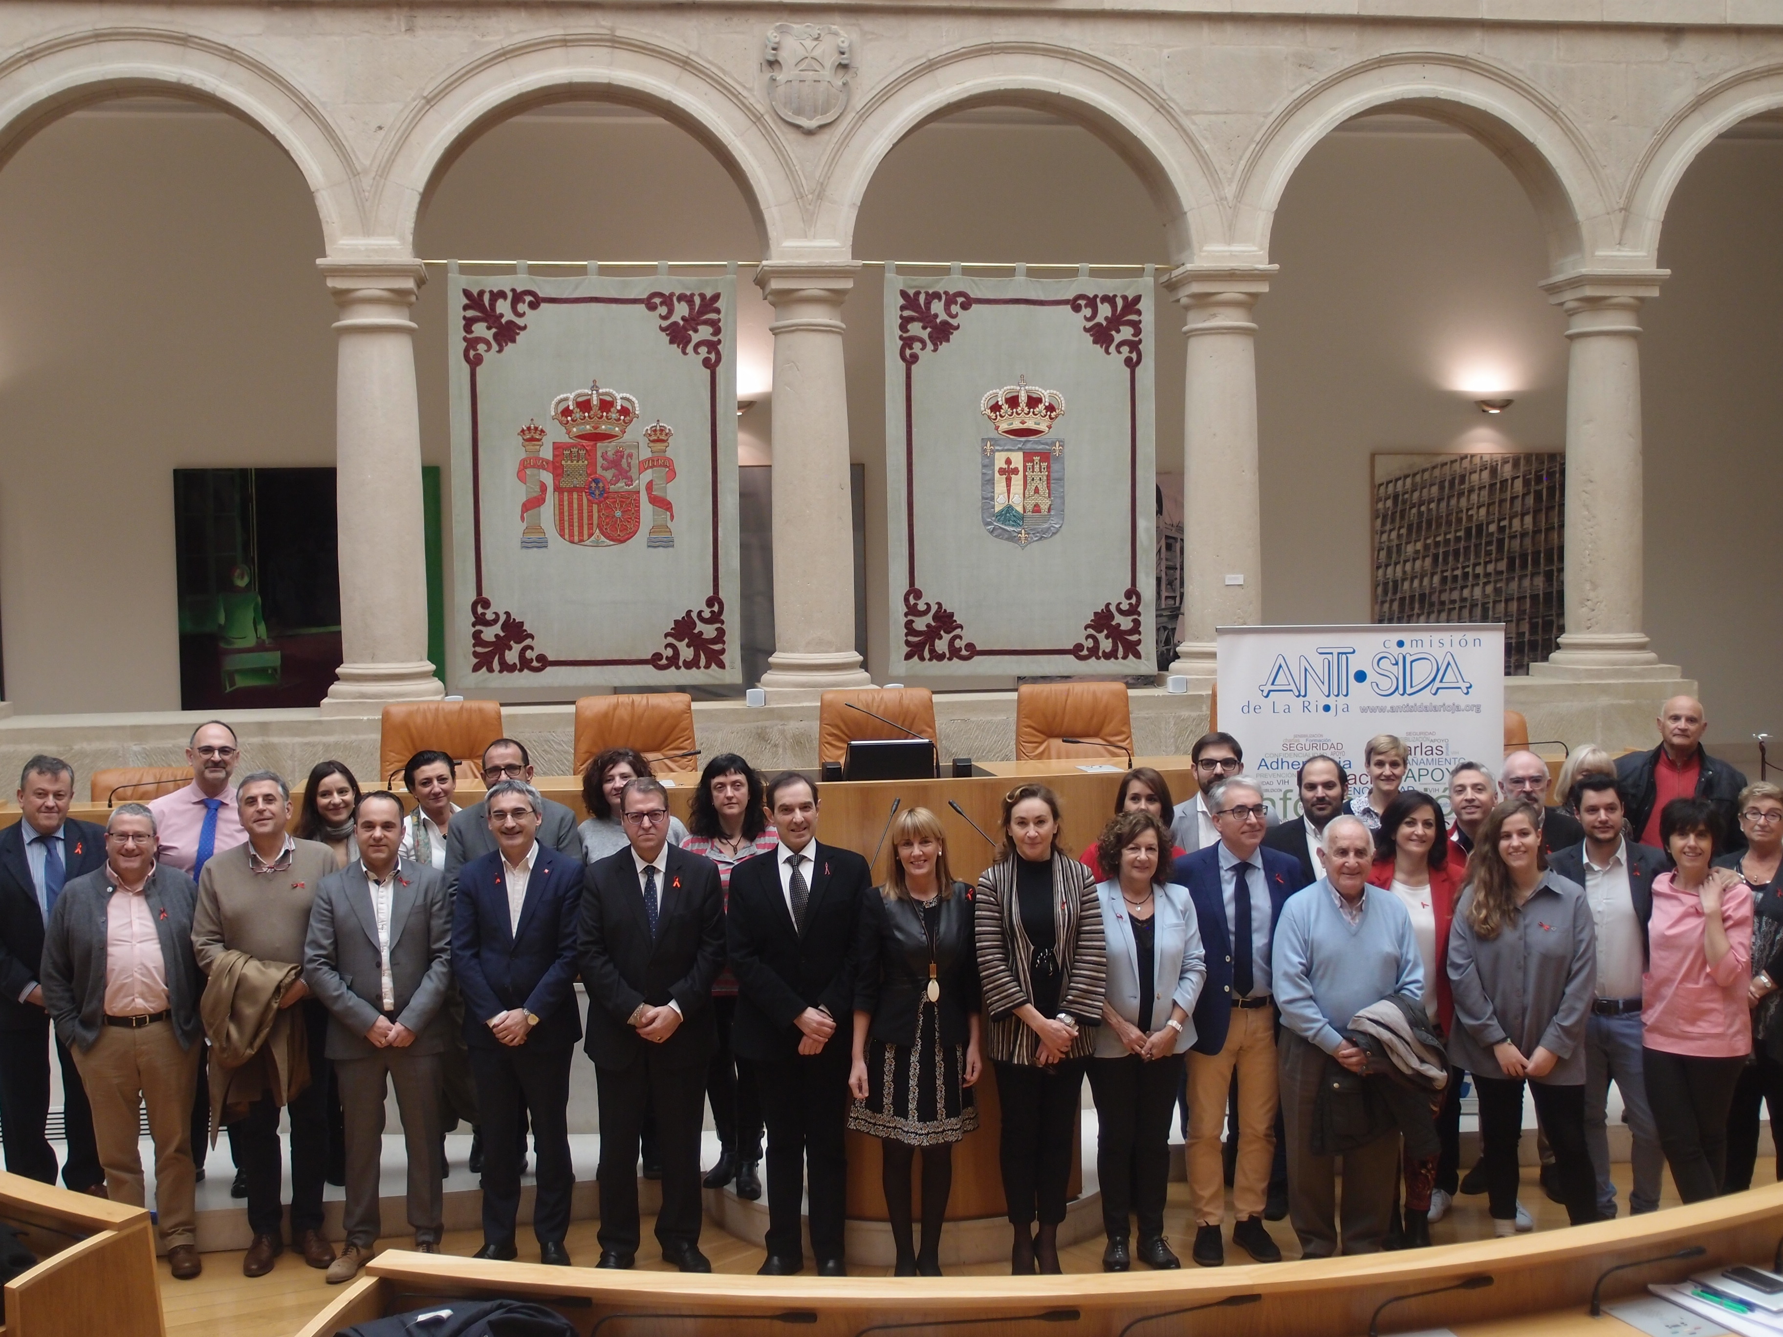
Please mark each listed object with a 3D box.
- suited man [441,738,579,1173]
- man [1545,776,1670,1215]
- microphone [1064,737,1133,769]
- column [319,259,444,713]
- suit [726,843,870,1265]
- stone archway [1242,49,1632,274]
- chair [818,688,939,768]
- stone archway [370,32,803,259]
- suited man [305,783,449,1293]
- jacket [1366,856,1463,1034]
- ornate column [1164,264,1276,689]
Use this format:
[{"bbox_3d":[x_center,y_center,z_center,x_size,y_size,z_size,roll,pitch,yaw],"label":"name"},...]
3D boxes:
[{"bbox_3d":[-1.540,1.137,7.918,0.540,1.721,0.360,-1,3,-10],"label":"suited man"},{"bbox_3d":[2.698,1.250,7.326,0.560,1.713,0.360,0,3,14],"label":"man"},{"bbox_3d":[0.926,0.380,8.760,0.360,0.150,0.050,1,4,38],"label":"microphone"},{"bbox_3d":[-2.832,-0.981,10.825,0.630,2.430,0.630,-1,3,-9],"label":"column"},{"bbox_3d":[-0.334,1.384,7.063,0.520,1.505,0.340,-1,3,-3],"label":"suit"},{"bbox_3d":[3.067,-2.932,11.548,2.370,1.252,0.500,-1,3,-8],"label":"stone archway"},{"bbox_3d":[-0.055,0.668,9.390,0.620,1.117,0.640,-1,3,-8],"label":"chair"},{"bbox_3d":[-1.712,-2.942,11.225,2.440,1.284,0.500,-1,3,-8],"label":"stone archway"},{"bbox_3d":[-1.902,1.330,7.209,0.530,1.745,0.360,-2,3,-14],"label":"suited man"},{"bbox_3d":[1.917,1.035,7.214,0.440,0.694,0.290,0,3,12],"label":"jacket"},{"bbox_3d":[1.935,-1.091,11.467,0.610,2.402,0.610,-1,3,-8],"label":"ornate column"}]

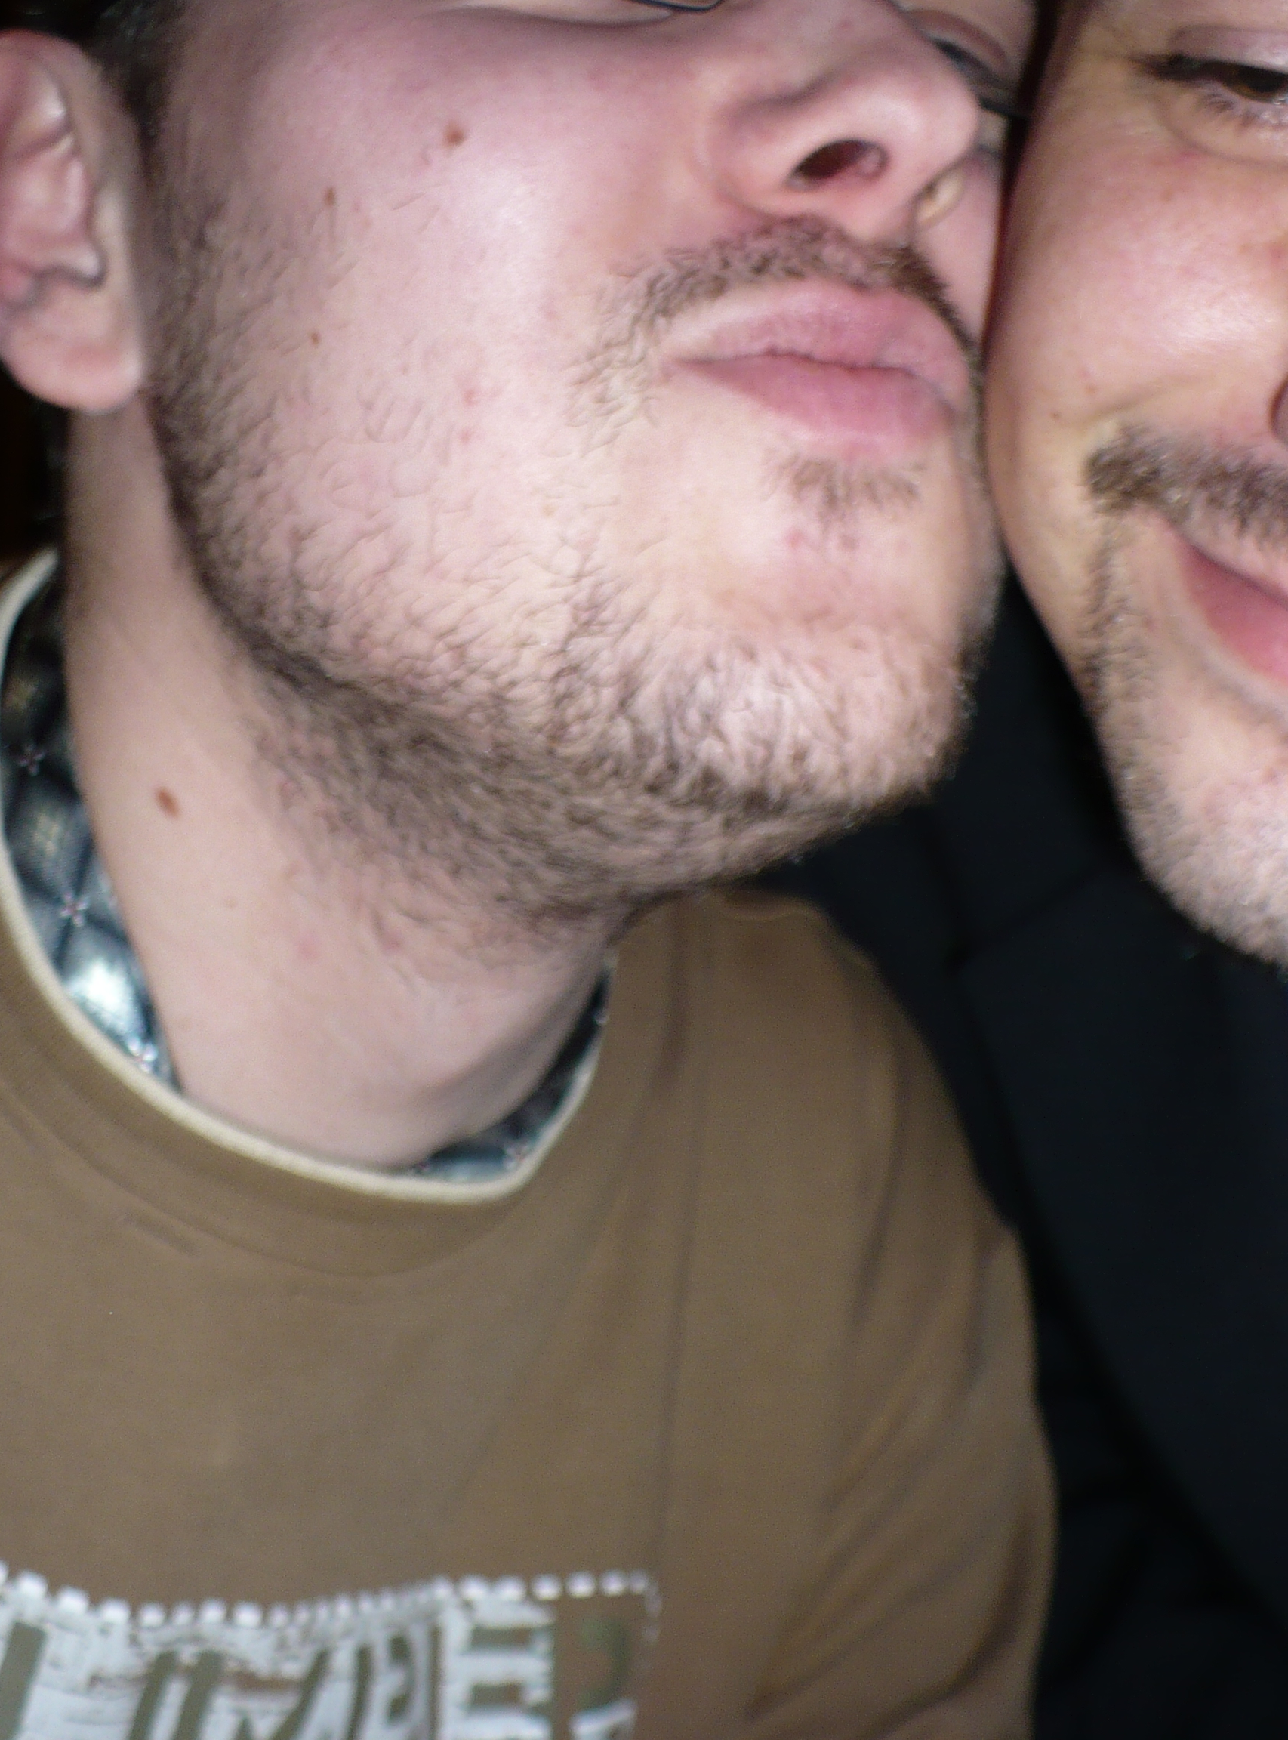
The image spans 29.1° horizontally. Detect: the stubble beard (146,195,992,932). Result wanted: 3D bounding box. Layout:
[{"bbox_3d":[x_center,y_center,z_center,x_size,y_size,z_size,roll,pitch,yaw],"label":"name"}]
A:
[{"bbox_3d":[0.005,-0.052,0.362,0.140,0.116,0.104,9,-15,-28],"label":"stubble beard"}]

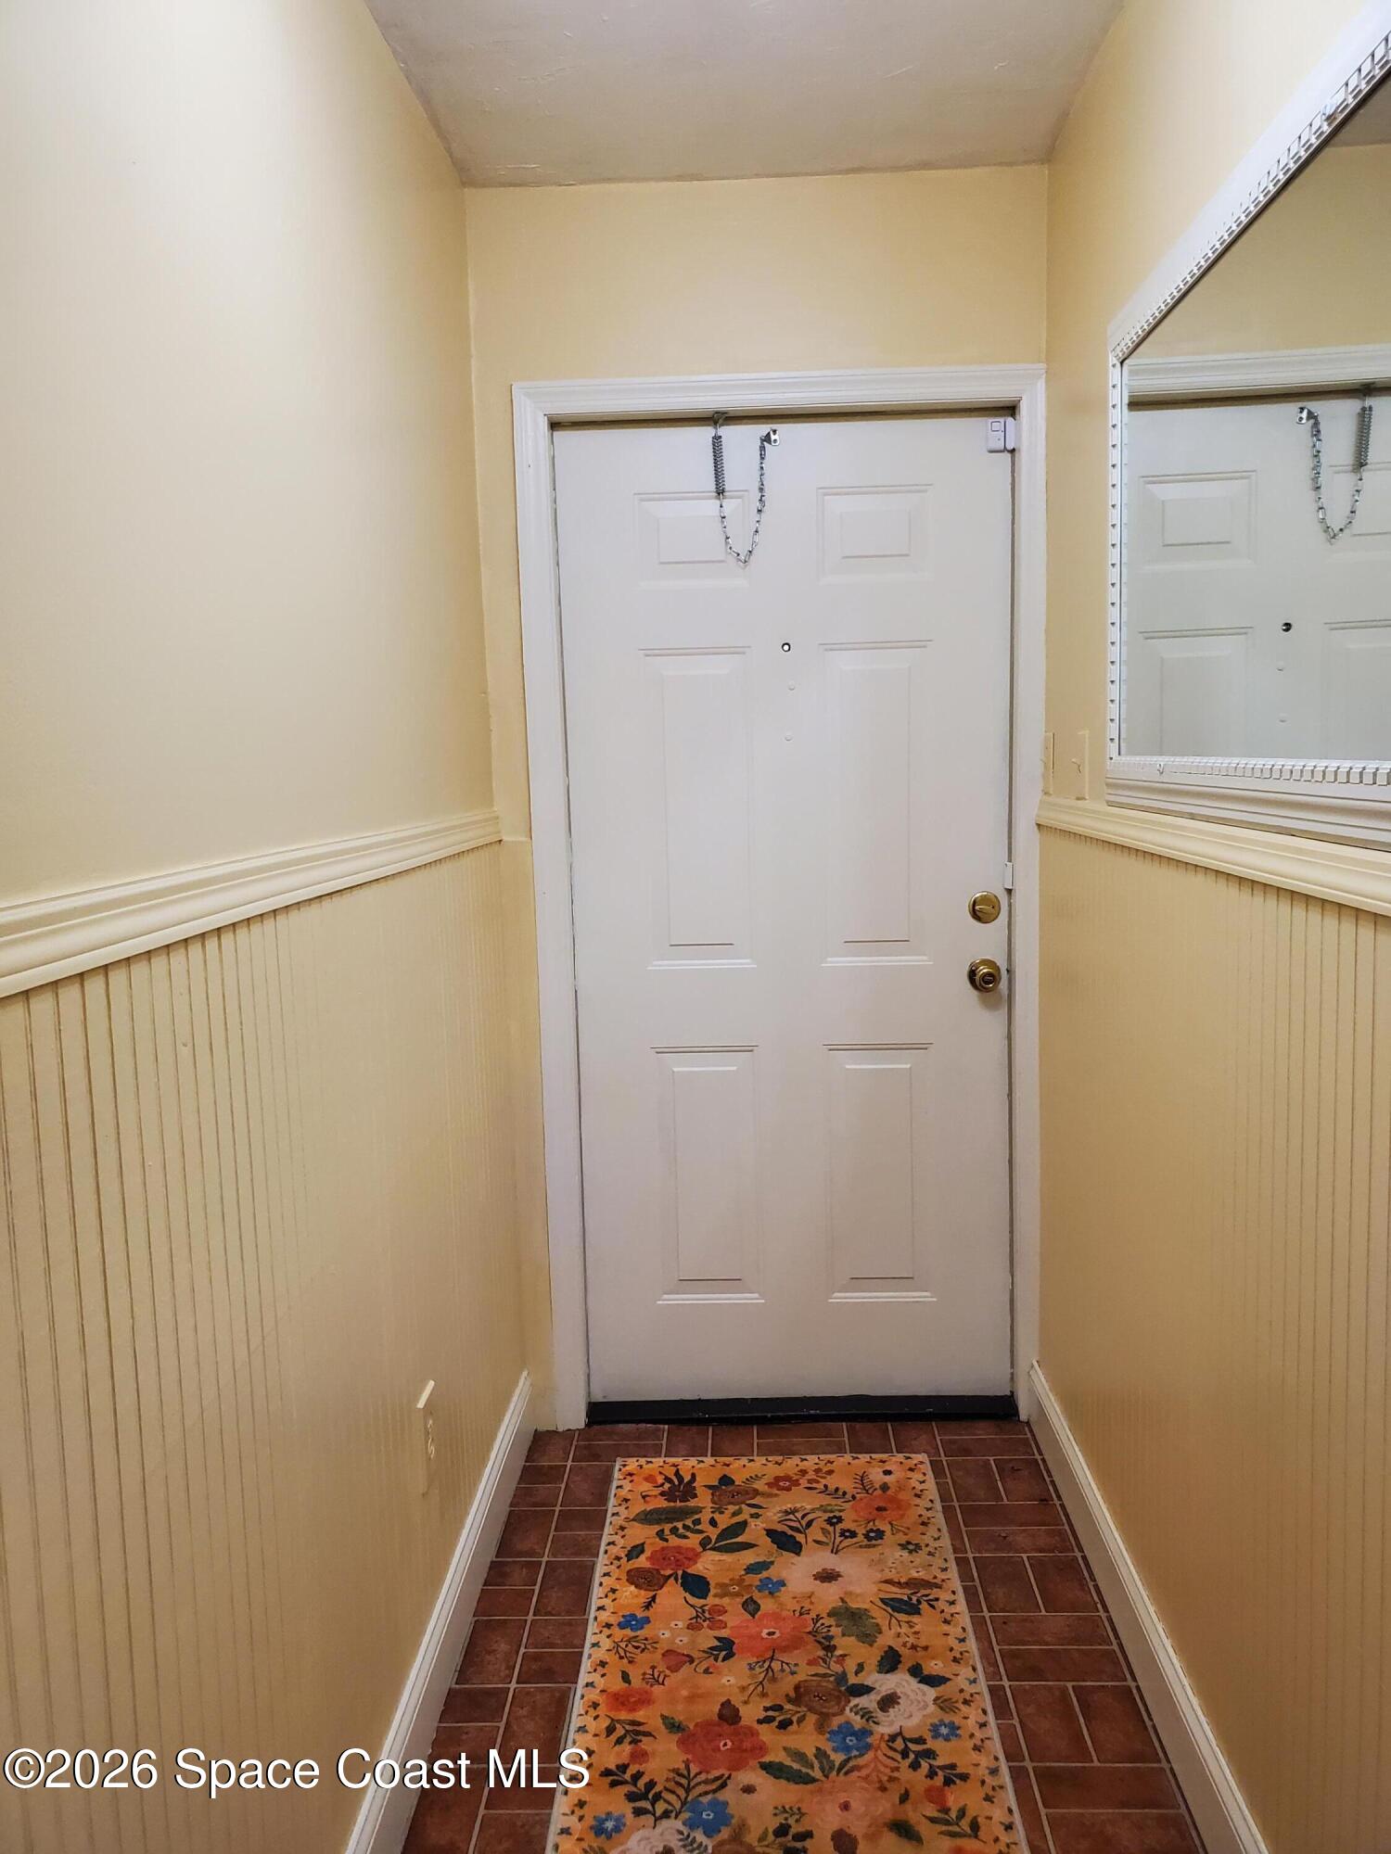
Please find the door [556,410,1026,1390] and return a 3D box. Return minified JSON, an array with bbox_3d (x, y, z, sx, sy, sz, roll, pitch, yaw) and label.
[{"bbox_3d":[0.199,0.010,2.906,0.909,2.030,0.050,-1,7,2],"label":"door"}]

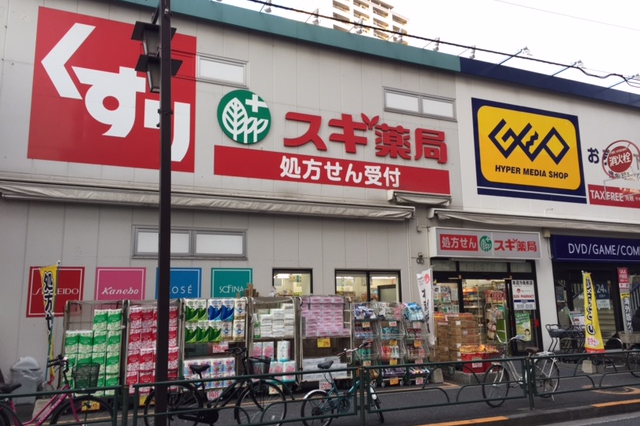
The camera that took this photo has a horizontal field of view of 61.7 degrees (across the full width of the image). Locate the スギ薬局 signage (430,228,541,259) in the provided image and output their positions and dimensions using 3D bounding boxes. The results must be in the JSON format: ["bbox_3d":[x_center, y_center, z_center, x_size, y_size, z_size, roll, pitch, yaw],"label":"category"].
[{"bbox_3d":[4.471,0.850,14.201,3.550,0.740,0.220,3,-11,-25],"label":"スギ薬局 signage"}]

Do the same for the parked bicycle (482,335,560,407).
[{"bbox_3d":[3.308,2.543,8.807,1.760,1.070,0.570,4,-11,-29],"label":"parked bicycle"}]

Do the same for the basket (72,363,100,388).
[{"bbox_3d":[-2.565,1.797,5.892,0.280,0.280,0.350,3,-11,-25],"label":"basket"}]

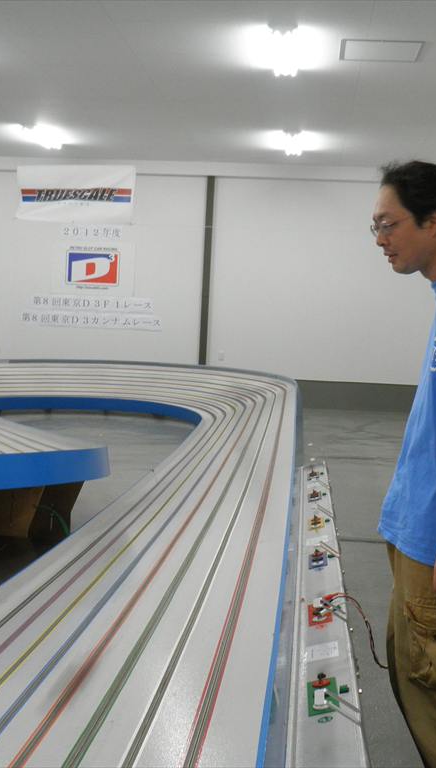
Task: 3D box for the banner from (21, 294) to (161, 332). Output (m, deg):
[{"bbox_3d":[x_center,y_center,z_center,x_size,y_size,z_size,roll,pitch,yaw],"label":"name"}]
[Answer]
[{"bbox_3d":[-1.849,-1.022,14.588,1.980,0.460,0.020,3,4,5],"label":"banner"}]

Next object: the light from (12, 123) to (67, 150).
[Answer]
[{"bbox_3d":[-2.115,-2.997,12.154,0.240,0.100,1.280,3,4,5],"label":"light"}]

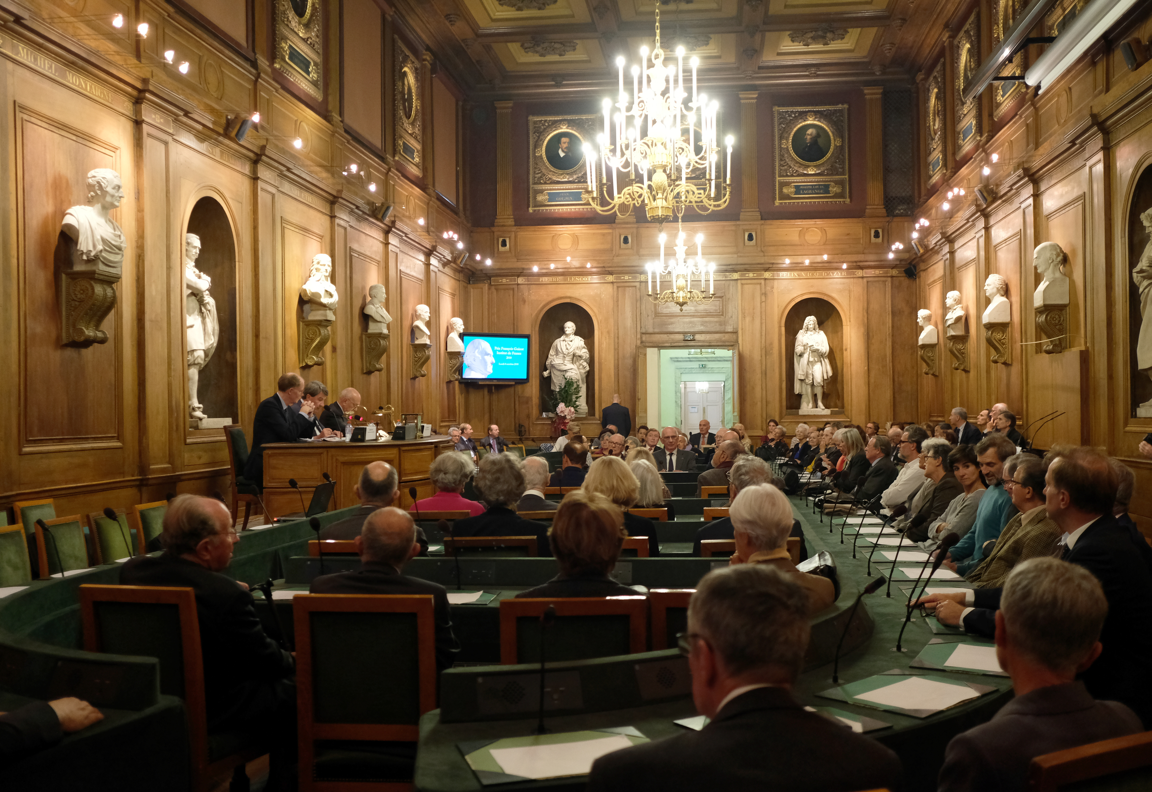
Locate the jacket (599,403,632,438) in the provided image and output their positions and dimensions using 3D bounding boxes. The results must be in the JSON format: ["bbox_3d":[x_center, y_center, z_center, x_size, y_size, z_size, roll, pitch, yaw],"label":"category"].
[{"bbox_3d":[0.740,0.507,20.796,0.540,0.780,0.330,-1,-1,1],"label":"jacket"}]

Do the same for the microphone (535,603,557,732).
[{"bbox_3d":[-0.070,0.587,2.469,0.060,0.305,0.160,0,-1,-8],"label":"microphone"}]

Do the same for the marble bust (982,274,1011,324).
[{"bbox_3d":[5.340,-1.231,14.652,0.310,0.650,0.320,-1,-1,6],"label":"marble bust"}]

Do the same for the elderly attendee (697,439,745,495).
[{"bbox_3d":[1.104,0.967,8.394,0.500,1.300,0.720,-1,-1,-11],"label":"elderly attendee"}]

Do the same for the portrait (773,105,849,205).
[{"bbox_3d":[4.471,-4.524,21.772,1.435,1.838,0.120,-1,-1,6],"label":"portrait"}]

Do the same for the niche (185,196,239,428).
[{"bbox_3d":[-3.541,-0.765,10.573,0.480,2.140,1.110,-1,-1,7],"label":"niche"}]

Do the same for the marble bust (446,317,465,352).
[{"bbox_3d":[-2.146,-1.106,20.696,0.290,0.600,0.310,-1,-1,6],"label":"marble bust"}]

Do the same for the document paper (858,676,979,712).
[{"bbox_3d":[0.842,0.722,2.800,0.296,0.004,0.212,0,-1,-45],"label":"document paper"}]

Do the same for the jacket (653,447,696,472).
[{"bbox_3d":[0.972,0.779,11.357,0.480,0.560,0.320,-1,-1,7],"label":"jacket"}]

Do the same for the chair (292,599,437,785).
[{"bbox_3d":[-0.634,1.087,3.840,0.450,0.924,0.520,-1,-1,5],"label":"chair"}]

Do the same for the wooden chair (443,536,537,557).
[{"bbox_3d":[-0.347,1.131,5.394,0.450,1.000,0.530,-1,-1,6],"label":"wooden chair"}]

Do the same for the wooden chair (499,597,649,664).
[{"bbox_3d":[-0.031,1.081,3.740,0.450,0.924,0.520,0,-1,-7],"label":"wooden chair"}]

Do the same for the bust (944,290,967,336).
[{"bbox_3d":[5.570,-1.219,16.946,0.290,0.680,0.380,-1,-1,6],"label":"bust"}]

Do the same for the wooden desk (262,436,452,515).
[{"bbox_3d":[-1.965,0.833,11.515,1.180,0.770,2.980,-1,-1,7],"label":"wooden desk"}]

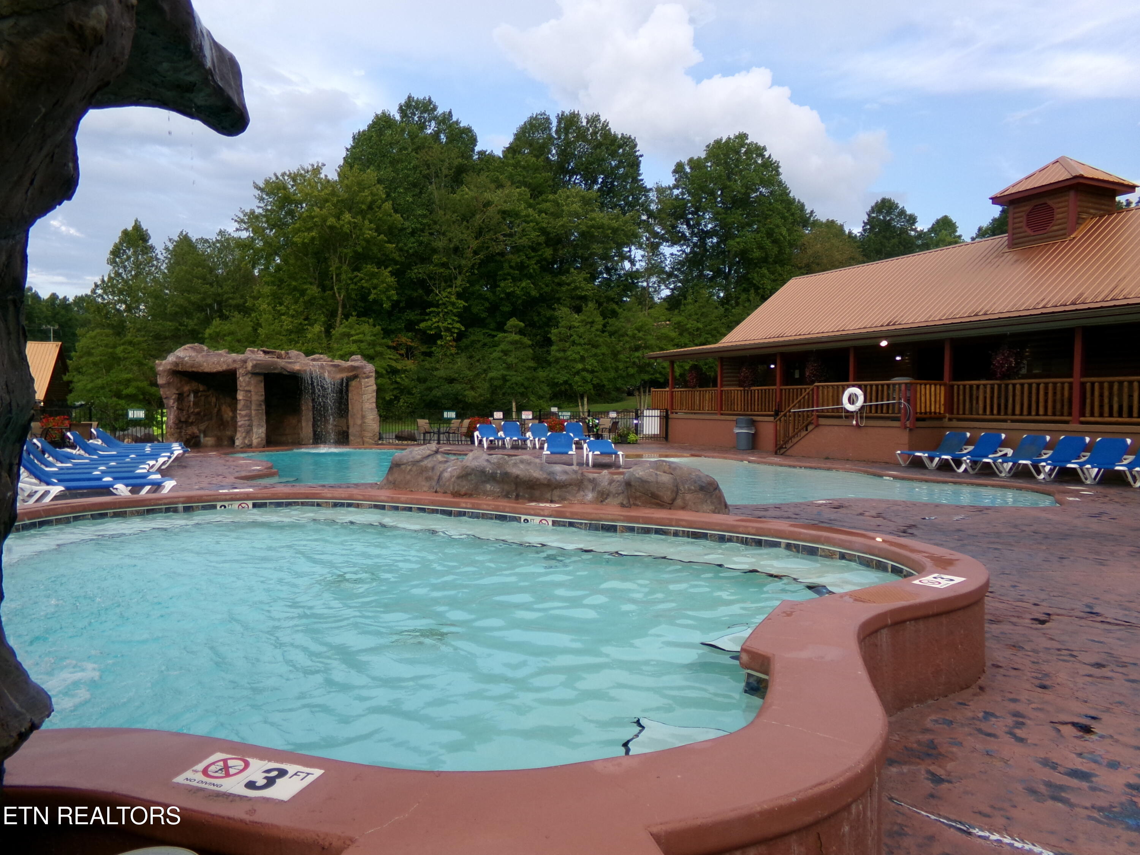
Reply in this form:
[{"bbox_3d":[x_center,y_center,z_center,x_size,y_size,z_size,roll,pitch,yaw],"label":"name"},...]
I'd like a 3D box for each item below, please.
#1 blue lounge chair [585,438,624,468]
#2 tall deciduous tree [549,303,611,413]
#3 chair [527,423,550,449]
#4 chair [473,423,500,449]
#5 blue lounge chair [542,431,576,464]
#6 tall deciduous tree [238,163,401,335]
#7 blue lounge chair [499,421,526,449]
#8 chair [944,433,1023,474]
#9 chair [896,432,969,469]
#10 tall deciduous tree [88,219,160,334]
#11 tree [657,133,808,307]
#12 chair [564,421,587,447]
[{"bbox_3d":[0.739,0.568,17.884,0.700,0.560,1.880,0,2,-6],"label":"blue lounge chair"},{"bbox_3d":[0.467,-2.779,36.000,3.100,5.841,3.100,0,2,0],"label":"tall deciduous tree"},{"bbox_3d":[-0.853,0.276,25.863,0.700,0.795,1.900,0,2,-16],"label":"chair"},{"bbox_3d":[-2.438,0.267,24.707,0.700,0.710,1.880,0,2,-19],"label":"chair"},{"bbox_3d":[-0.229,0.506,18.473,0.700,0.751,1.900,0,2,0],"label":"blue lounge chair"},{"bbox_3d":[-14.908,-8.420,47.000,9.400,14.563,9.400,1,2,0],"label":"tall deciduous tree"},{"bbox_3d":[-1.778,0.253,25.849,0.700,0.839,1.900,0,2,-17],"label":"blue lounge chair"},{"bbox_3d":[8.785,0.541,17.443,1.880,0.800,0.700,0,2,-25],"label":"chair"},{"bbox_3d":[8.444,0.520,18.095,1.900,0.781,0.700,-1,2,-27],"label":"chair"},{"bbox_3d":[-30.893,-7.344,55.000,5.600,14.254,5.600,0,2,0],"label":"tall deciduous tree"},{"bbox_3d":[12.473,-12.169,60.000,11.300,20.349,11.300,1,2,0],"label":"tree"},{"bbox_3d":[0.264,0.236,25.138,0.700,0.800,1.880,0,2,-11],"label":"chair"}]

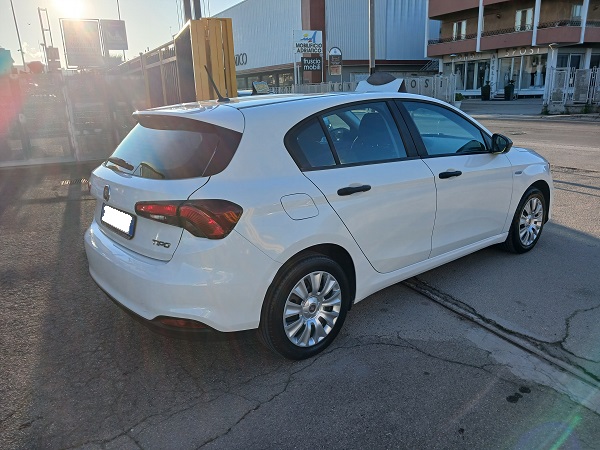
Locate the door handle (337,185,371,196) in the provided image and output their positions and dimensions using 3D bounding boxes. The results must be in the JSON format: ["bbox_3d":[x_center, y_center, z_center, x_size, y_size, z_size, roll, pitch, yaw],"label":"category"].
[{"bbox_3d":[0.310,-0.198,2.659,0.255,0.045,0.047,-14,19,-37],"label":"door handle"}]

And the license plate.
[{"bbox_3d":[-1.063,-0.029,2.706,0.025,0.125,0.530,2,9,-41],"label":"license plate"}]

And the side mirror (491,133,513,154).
[{"bbox_3d":[1.490,-0.605,3.478,0.145,0.145,0.180,-14,19,-37],"label":"side mirror"}]

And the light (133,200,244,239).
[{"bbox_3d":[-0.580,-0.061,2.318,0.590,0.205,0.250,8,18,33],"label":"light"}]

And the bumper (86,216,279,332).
[{"bbox_3d":[-0.918,0.192,2.883,0.530,0.610,1.760,-14,19,-37],"label":"bumper"}]

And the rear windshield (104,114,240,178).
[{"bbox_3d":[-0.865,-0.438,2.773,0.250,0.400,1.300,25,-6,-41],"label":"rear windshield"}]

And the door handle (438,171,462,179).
[{"bbox_3d":[1.049,-0.353,3.248,0.255,0.045,0.047,-14,19,-37],"label":"door handle"}]

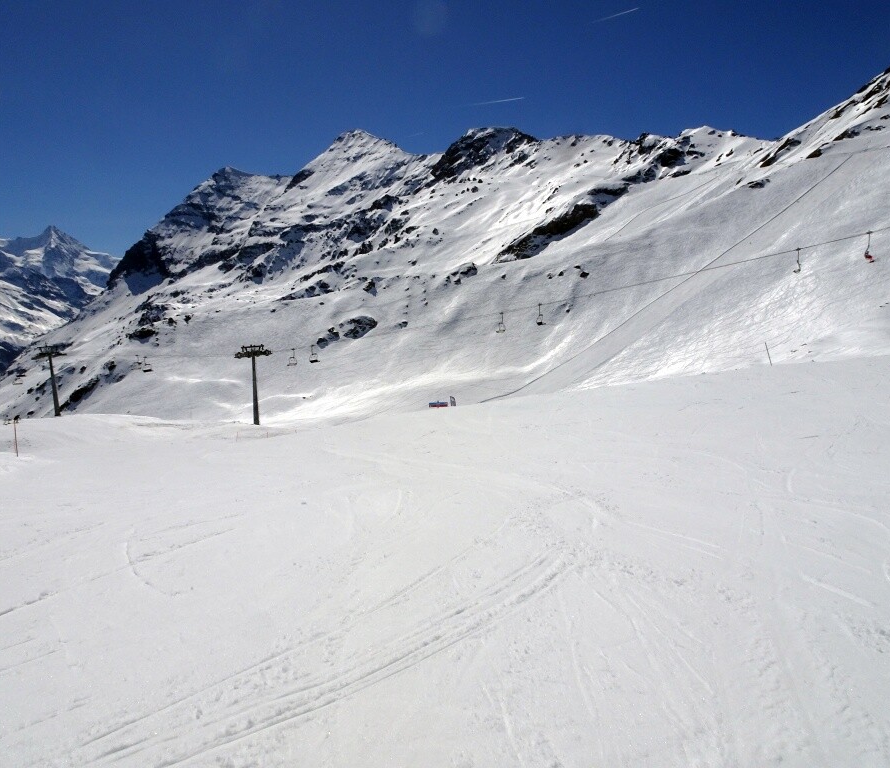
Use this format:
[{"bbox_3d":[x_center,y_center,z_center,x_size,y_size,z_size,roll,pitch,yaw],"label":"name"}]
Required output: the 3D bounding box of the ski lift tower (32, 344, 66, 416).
[{"bbox_3d":[-87.570,-0.650,159.000,4.300,15.790,5.200,-5,1,29],"label":"ski lift tower"}]

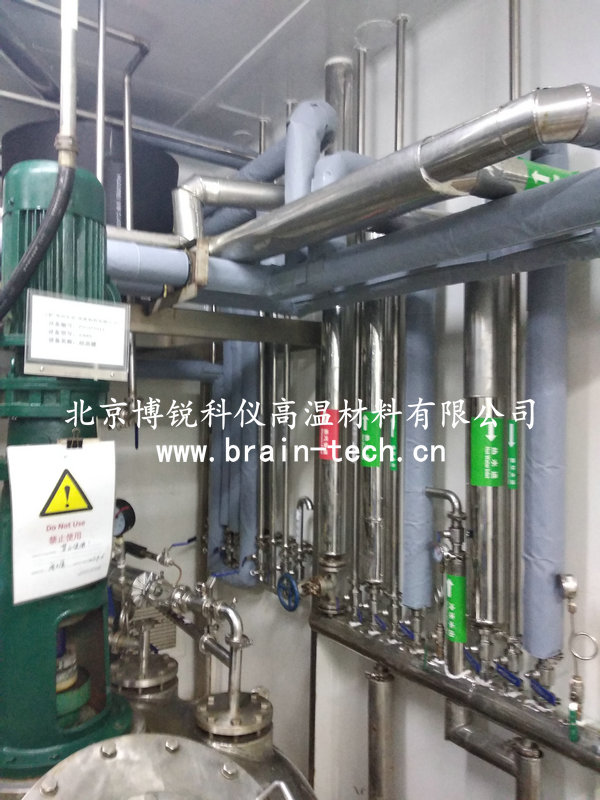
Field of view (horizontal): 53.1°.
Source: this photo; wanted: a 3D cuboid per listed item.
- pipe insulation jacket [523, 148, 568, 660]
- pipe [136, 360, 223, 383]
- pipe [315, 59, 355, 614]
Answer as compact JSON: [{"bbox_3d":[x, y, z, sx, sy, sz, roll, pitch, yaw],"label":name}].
[{"bbox_3d":[0.624,0.000,1.530,0.095,1.300,0.095,1,0,-35],"label":"pipe insulation jacket"},{"bbox_3d":[-0.662,-0.156,3.250,0.530,0.108,0.108,2,-3,-36],"label":"pipe"},{"bbox_3d":[0.137,-0.235,2.240,0.110,2.060,0.110,1,0,-35],"label":"pipe"}]

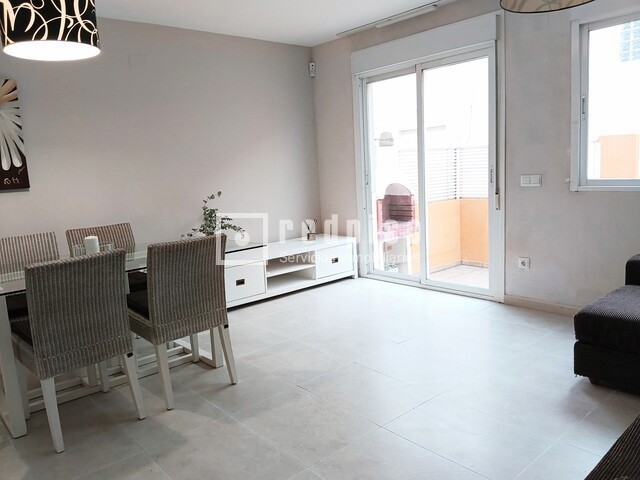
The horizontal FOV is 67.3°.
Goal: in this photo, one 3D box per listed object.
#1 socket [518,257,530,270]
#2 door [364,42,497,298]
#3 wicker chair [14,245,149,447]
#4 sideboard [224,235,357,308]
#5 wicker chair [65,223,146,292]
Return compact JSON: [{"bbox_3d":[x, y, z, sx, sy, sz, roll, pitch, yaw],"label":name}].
[{"bbox_3d":[1.662,0.192,3.916,0.018,0.086,0.083,-11,12,-40],"label":"socket"},{"bbox_3d":[0.994,-0.573,4.545,0.090,2.081,1.500,-10,11,-40],"label":"door"},{"bbox_3d":[-1.263,0.503,2.481,0.435,0.897,0.555,-11,12,-40],"label":"wicker chair"},{"bbox_3d":[-0.445,0.303,4.899,1.815,0.450,0.500,-10,11,-40],"label":"sideboard"},{"bbox_3d":[-1.411,0.369,3.387,0.435,0.900,0.555,-11,12,-40],"label":"wicker chair"}]

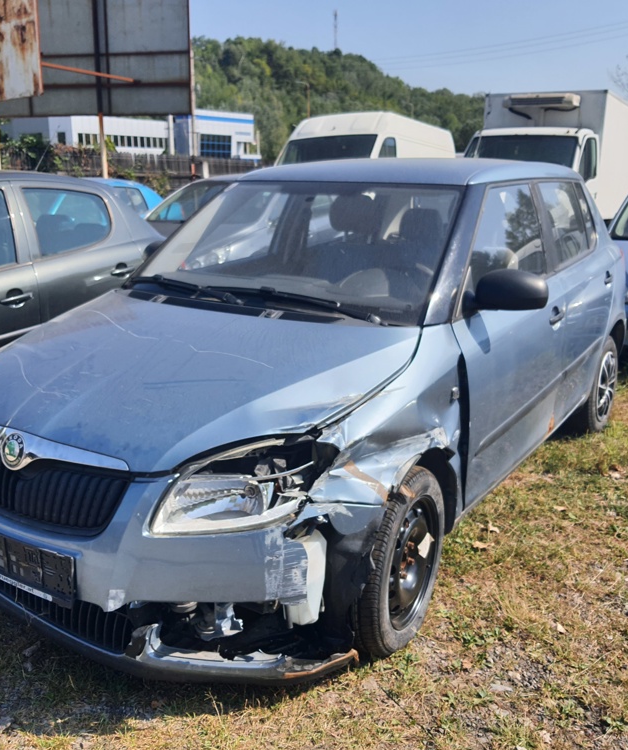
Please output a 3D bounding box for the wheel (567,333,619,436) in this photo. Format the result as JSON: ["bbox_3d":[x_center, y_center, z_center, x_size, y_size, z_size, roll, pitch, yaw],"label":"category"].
[{"bbox_3d":[1.570,0.050,4.255,0.190,0.580,0.580,10,17,32],"label":"wheel"}]

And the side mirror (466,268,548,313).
[{"bbox_3d":[0.665,-0.283,2.547,0.240,0.150,0.130,10,17,32],"label":"side mirror"}]

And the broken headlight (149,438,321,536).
[{"bbox_3d":[-0.184,0.275,1.839,0.360,0.250,0.370,10,17,32],"label":"broken headlight"}]

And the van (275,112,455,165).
[{"bbox_3d":[0.881,-3.316,13.565,2.050,2.520,5.700,8,16,25],"label":"van"}]

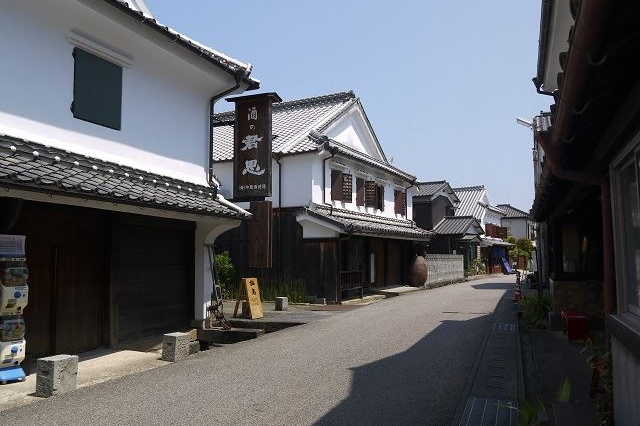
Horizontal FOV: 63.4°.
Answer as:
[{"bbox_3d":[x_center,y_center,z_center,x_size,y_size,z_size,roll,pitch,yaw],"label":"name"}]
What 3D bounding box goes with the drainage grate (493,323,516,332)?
[{"bbox_3d":[4.002,2.491,11.170,0.470,0.050,1.150,-2,-5,21],"label":"drainage grate"}]

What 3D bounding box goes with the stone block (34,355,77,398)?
[{"bbox_3d":[-3.019,1.856,5.963,0.275,0.375,0.330,-3,-6,24],"label":"stone block"}]

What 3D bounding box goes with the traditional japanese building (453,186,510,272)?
[{"bbox_3d":[14.465,1.831,52.351,8.200,8.400,9.300,-3,-6,29],"label":"traditional japanese building"}]

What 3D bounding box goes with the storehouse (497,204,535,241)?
[{"bbox_3d":[22.426,3.046,63.140,6.300,7.800,6.300,-3,-6,29],"label":"storehouse"}]

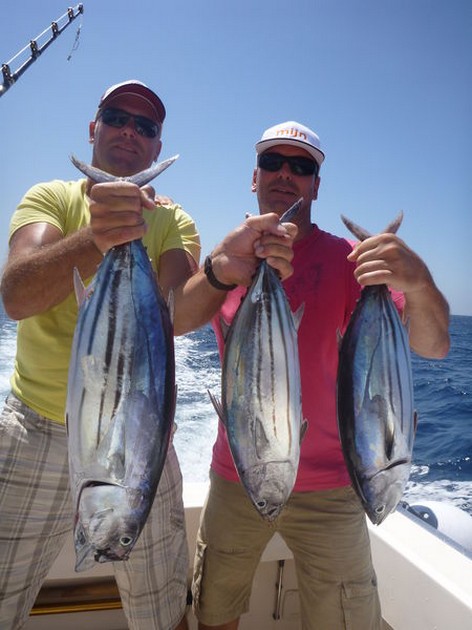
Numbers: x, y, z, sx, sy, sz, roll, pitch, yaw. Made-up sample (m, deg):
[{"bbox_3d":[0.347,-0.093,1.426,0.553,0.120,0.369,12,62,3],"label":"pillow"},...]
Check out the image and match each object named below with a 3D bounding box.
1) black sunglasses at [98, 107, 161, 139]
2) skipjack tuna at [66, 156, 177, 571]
[{"bbox_3d":[-0.258,-0.451,1.234,0.145,0.047,0.135,13,2,-17],"label":"black sunglasses"},{"bbox_3d":[-0.191,0.079,0.850,0.180,0.685,0.120,1,2,-13],"label":"skipjack tuna"}]

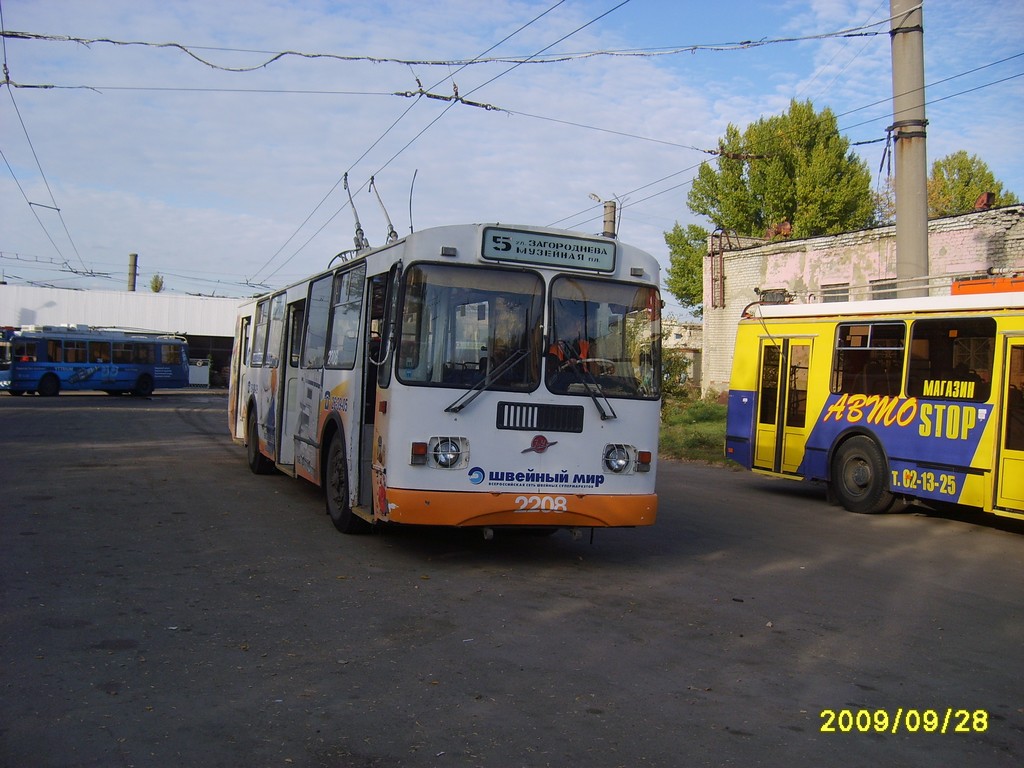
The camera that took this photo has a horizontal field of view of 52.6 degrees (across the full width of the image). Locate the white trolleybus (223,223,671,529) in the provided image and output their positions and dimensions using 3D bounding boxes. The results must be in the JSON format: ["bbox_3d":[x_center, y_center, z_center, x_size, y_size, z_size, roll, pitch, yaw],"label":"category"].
[{"bbox_3d":[-1.904,-0.086,14.058,2.520,3.030,11.800,4,0,-21],"label":"white trolleybus"}]

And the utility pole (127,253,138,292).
[{"bbox_3d":[-29.500,-5.100,80.000,0.550,10.000,0.550,3,0,0],"label":"utility pole"}]

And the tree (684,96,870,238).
[{"bbox_3d":[15.200,-7.200,60.000,10.800,18.500,10.500,3,0,0],"label":"tree"}]

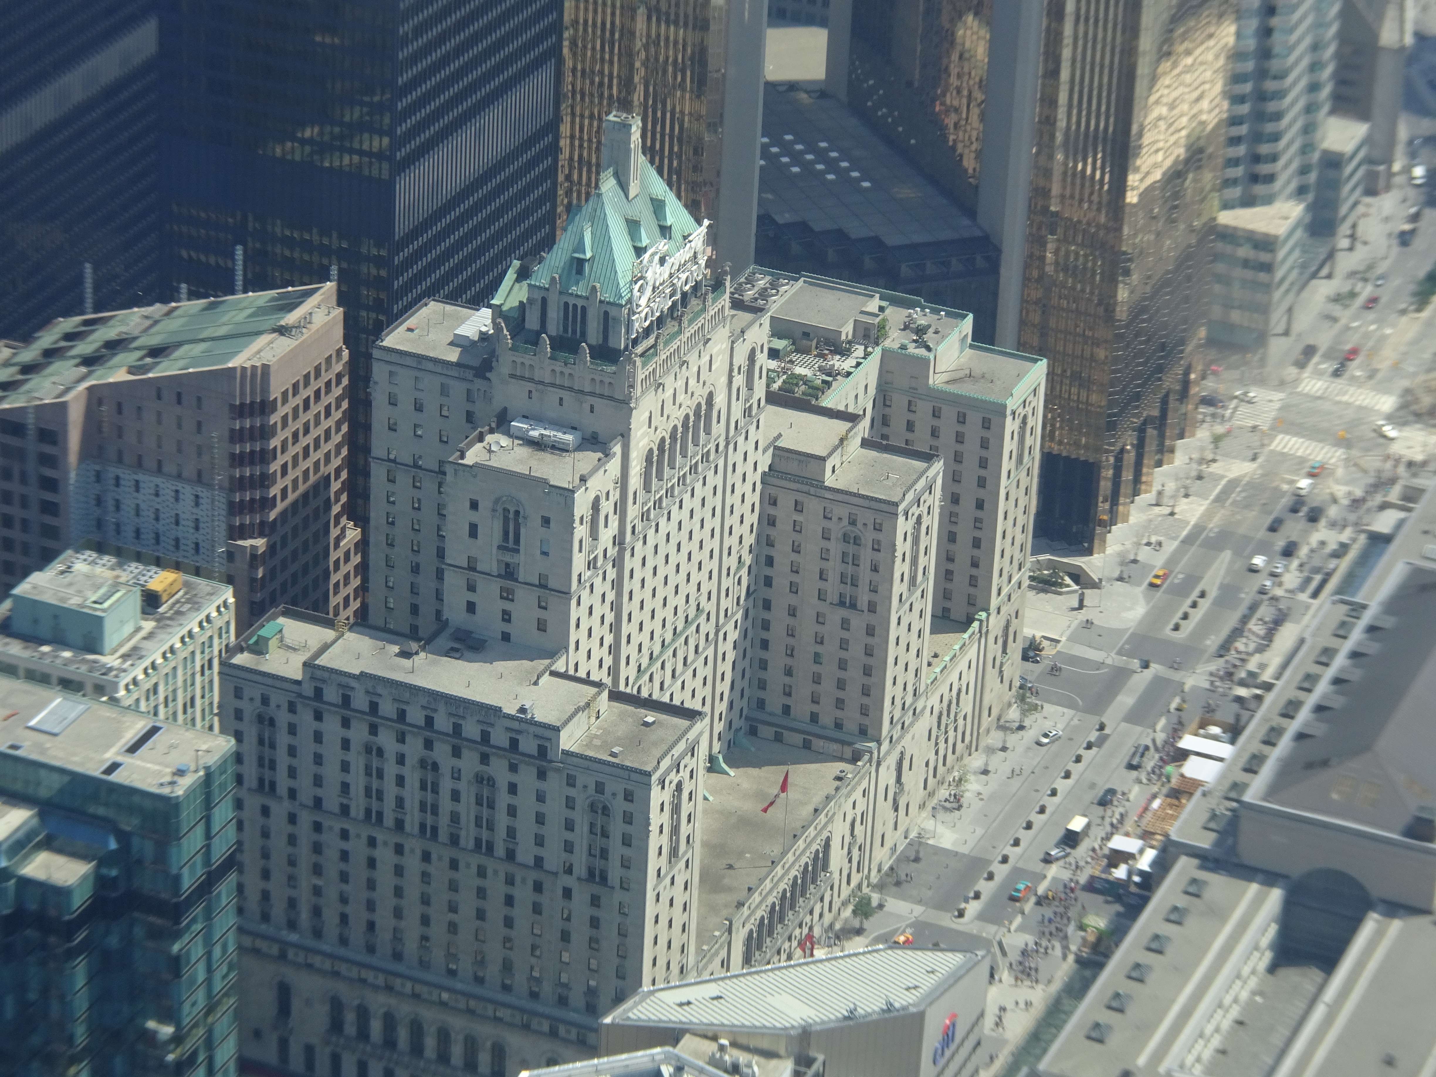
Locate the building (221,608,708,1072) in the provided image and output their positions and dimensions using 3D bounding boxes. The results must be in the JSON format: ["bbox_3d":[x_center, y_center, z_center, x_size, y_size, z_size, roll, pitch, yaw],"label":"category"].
[{"bbox_3d":[-35.766,48.843,576.538,64.700,71.300,20.400,13,29,19],"label":"building"}]

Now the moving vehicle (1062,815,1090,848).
[{"bbox_3d":[57.889,46.852,665.040,2.200,3.300,5.900,13,29,19],"label":"moving vehicle"}]

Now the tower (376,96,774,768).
[{"bbox_3d":[-27.007,-3.172,603.641,47.500,128.000,68.500,13,29,19],"label":"tower"}]

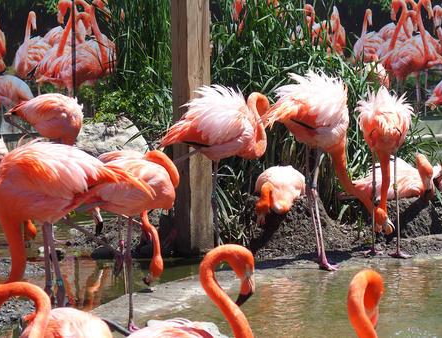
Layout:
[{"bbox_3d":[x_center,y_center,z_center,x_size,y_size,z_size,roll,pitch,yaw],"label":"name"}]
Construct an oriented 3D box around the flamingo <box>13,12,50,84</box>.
[{"bbox_3d":[-1.208,-0.573,11.500,0.240,0.930,0.400,4,9,28],"label":"flamingo"}]

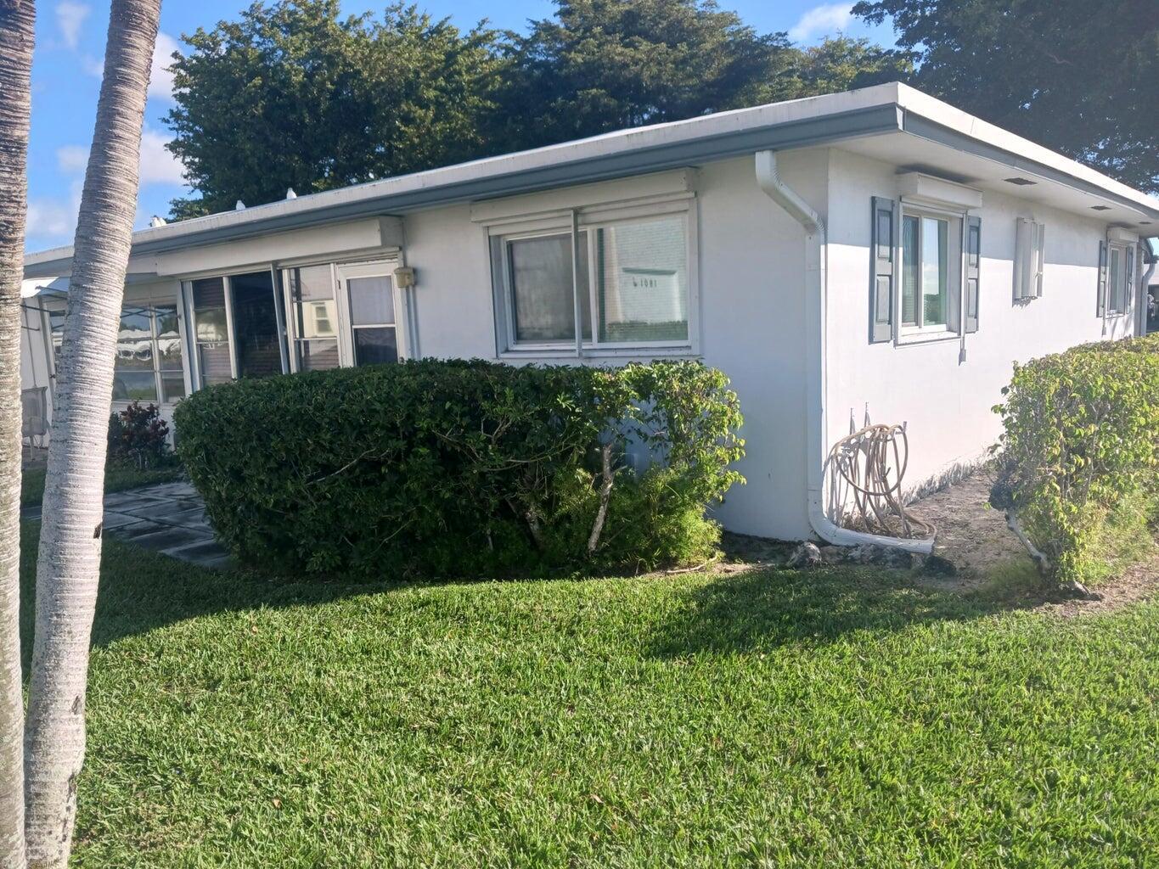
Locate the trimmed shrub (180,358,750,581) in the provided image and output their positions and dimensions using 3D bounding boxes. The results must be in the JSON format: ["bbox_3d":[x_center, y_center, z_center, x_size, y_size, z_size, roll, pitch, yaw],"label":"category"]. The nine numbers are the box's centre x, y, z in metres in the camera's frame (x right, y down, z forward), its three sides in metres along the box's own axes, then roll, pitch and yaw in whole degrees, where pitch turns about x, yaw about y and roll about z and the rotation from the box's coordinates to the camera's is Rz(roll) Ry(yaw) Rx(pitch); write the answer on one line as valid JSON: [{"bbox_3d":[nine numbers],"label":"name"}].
[{"bbox_3d":[-0.794,0.164,6.066,3.500,1.220,1.300,-1,7,12],"label":"trimmed shrub"}]

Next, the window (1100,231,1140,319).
[{"bbox_3d":[7.443,-2.162,12.519,0.140,1.090,2.240,4,10,40],"label":"window"}]

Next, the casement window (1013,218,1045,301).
[{"bbox_3d":[4.497,-1.742,8.981,0.140,0.770,0.620,4,10,40],"label":"casement window"}]

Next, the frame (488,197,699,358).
[{"bbox_3d":[0.057,-1.134,6.895,2.030,1.080,0.150,4,10,40],"label":"frame"}]

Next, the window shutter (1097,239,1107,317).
[{"bbox_3d":[6.845,-2.022,11.813,0.035,0.975,0.330,4,10,40],"label":"window shutter"}]

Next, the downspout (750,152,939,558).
[{"bbox_3d":[1.599,-0.480,5.471,0.910,2.450,0.440,4,10,40],"label":"downspout"}]

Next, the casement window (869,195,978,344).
[{"bbox_3d":[2.744,-1.259,7.052,0.130,1.070,2.290,4,10,40],"label":"casement window"}]

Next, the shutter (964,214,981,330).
[{"bbox_3d":[3.387,-1.376,7.782,0.035,0.980,0.330,4,10,40],"label":"shutter"}]

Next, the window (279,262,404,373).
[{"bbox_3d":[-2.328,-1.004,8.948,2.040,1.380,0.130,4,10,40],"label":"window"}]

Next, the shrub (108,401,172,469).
[{"bbox_3d":[-5.148,-0.023,10.466,0.780,0.790,0.750,4,10,40],"label":"shrub"}]

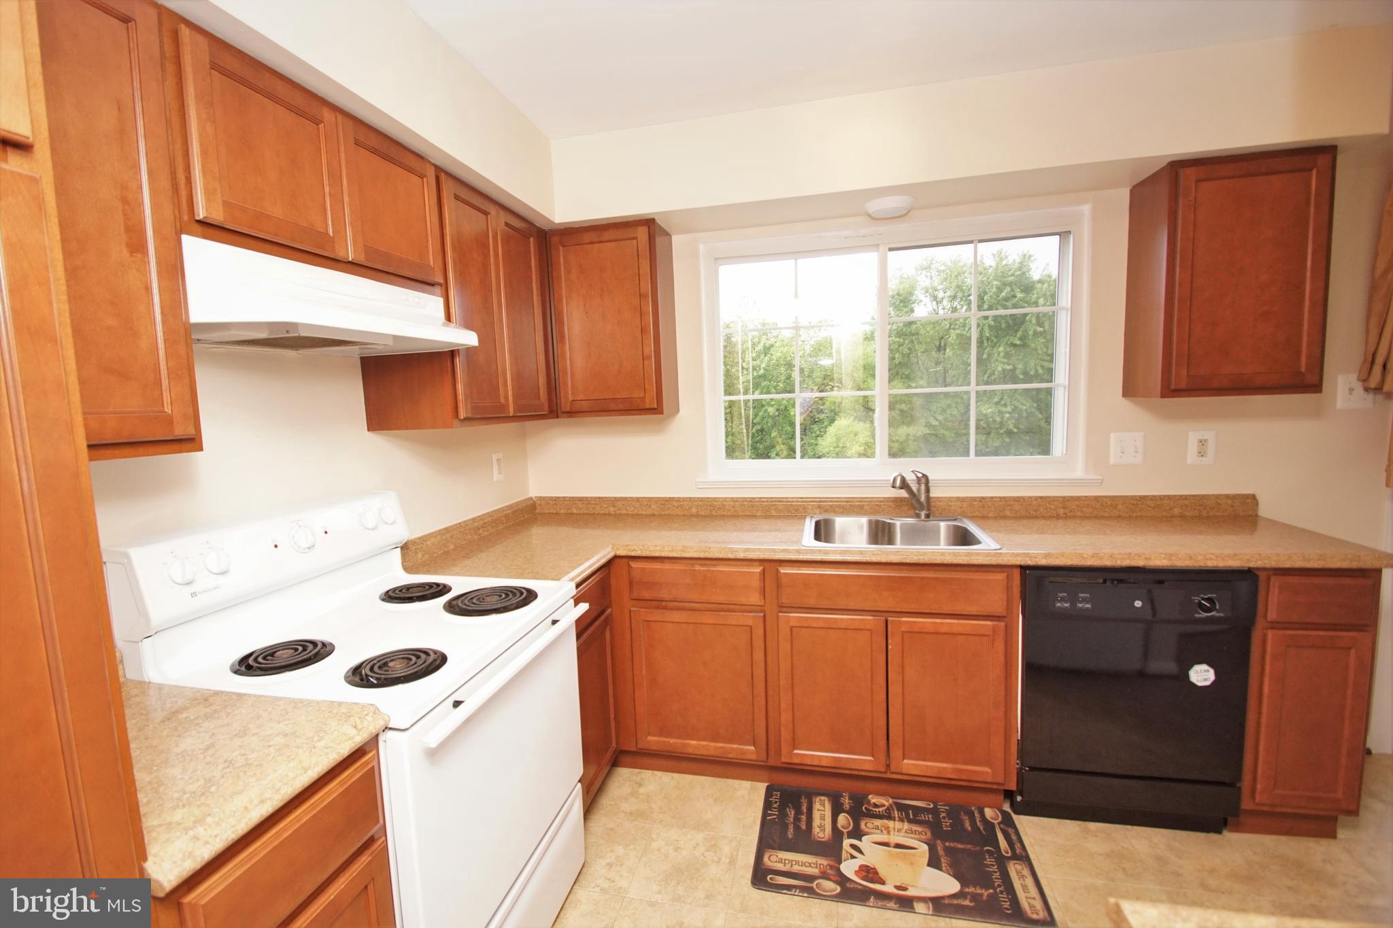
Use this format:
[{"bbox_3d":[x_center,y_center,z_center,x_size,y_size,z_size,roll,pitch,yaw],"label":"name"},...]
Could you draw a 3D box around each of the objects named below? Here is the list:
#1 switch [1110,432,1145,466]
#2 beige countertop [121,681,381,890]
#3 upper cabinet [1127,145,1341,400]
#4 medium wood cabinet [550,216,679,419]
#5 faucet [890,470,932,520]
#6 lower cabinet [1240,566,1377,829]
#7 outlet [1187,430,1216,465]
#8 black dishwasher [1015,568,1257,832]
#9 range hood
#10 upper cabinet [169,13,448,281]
[{"bbox_3d":[1.692,-0.059,2.276,0.115,0.119,0.012,-1,6,13],"label":"switch"},{"bbox_3d":[-0.912,0.478,0.926,0.660,0.044,0.355,-1,6,13],"label":"beige countertop"},{"bbox_3d":[1.835,-0.631,2.029,0.453,0.776,0.297,-1,6,13],"label":"upper cabinet"},{"bbox_3d":[-0.353,-0.594,2.520,0.472,0.776,0.297,-1,6,13],"label":"medium wood cabinet"},{"bbox_3d":[0.849,0.125,2.287,0.240,0.215,0.062,-8,8,-43],"label":"faucet"},{"bbox_3d":[1.871,0.707,2.009,0.312,0.875,0.625,-1,6,13],"label":"lower cabinet"},{"bbox_3d":[1.939,-0.060,2.221,0.088,0.128,0.012,-1,6,13],"label":"outlet"},{"bbox_3d":[1.403,0.722,2.076,0.605,0.870,0.620,-1,6,13],"label":"black dishwasher"},{"bbox_3d":[-0.933,-0.379,1.424,0.430,0.148,0.743,-1,6,13],"label":"range hood"},{"bbox_3d":[-0.993,-0.644,1.408,0.328,0.386,0.740,-1,6,13],"label":"upper cabinet"}]

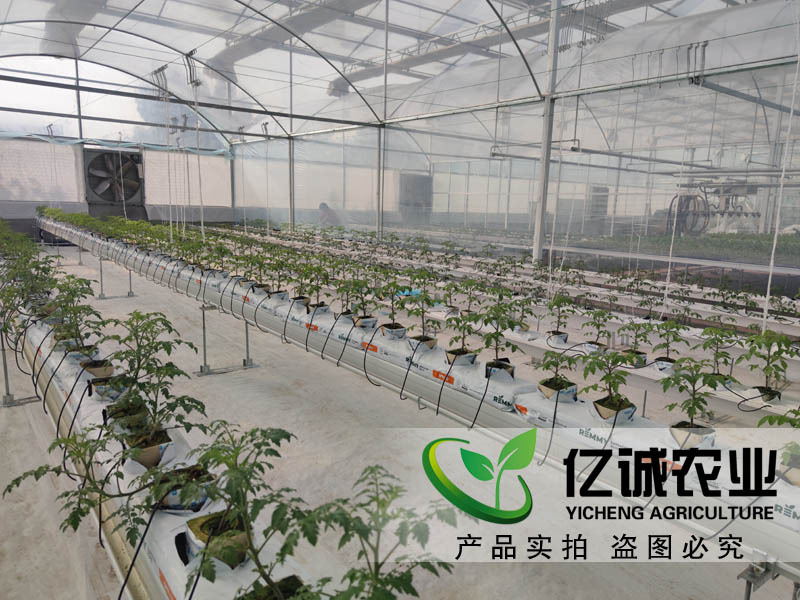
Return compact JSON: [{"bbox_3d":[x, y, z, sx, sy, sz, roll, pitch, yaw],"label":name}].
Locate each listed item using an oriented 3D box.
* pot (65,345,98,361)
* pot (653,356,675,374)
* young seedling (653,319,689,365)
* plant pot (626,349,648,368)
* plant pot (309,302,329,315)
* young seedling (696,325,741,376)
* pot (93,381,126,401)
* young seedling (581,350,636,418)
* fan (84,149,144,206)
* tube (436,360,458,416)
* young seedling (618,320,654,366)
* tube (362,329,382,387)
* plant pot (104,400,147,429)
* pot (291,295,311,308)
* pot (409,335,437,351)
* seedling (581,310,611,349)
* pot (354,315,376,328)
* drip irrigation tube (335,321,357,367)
[{"bbox_3d":[-1.330,0.235,2.320,0.100,0.061,0.100,-6,13,-38],"label":"pot"},{"bbox_3d":[1.470,0.357,3.080,0.105,0.064,0.105,-6,13,-38],"label":"pot"},{"bbox_3d":[1.500,0.230,3.067,0.185,0.235,0.185,7,12,26],"label":"young seedling"},{"bbox_3d":[1.354,0.333,3.196,0.105,0.064,0.105,-6,13,-38],"label":"plant pot"},{"bbox_3d":[-0.500,0.065,3.428,0.105,0.064,0.105,-6,13,-38],"label":"plant pot"},{"bbox_3d":[1.663,0.267,2.864,0.215,0.258,0.215,8,12,30],"label":"young seedling"},{"bbox_3d":[-0.989,0.309,1.903,0.100,0.061,0.100,-6,13,-38],"label":"pot"},{"bbox_3d":[0.708,0.288,1.868,0.170,0.235,0.170,-6,13,-38],"label":"young seedling"},{"bbox_3d":[-7.780,-3.344,15.142,1.420,1.420,0.400,-6,13,-38],"label":"fan"},{"bbox_3d":[0.211,0.378,2.437,0.120,0.251,0.040,-6,13,-38],"label":"tube"},{"bbox_3d":[1.366,0.253,3.211,0.139,0.235,0.139,-6,13,-38],"label":"young seedling"},{"bbox_3d":[-0.134,0.275,2.749,0.095,0.245,0.240,1,10,-3],"label":"tube"},{"bbox_3d":[-0.825,0.364,1.690,0.100,0.061,0.100,-6,13,-38],"label":"plant pot"},{"bbox_3d":[-0.647,0.018,3.625,0.100,0.068,0.100,6,11,21],"label":"pot"},{"bbox_3d":[0.111,0.219,2.672,0.100,0.061,0.100,-6,13,-38],"label":"pot"},{"bbox_3d":[1.221,0.175,3.415,0.180,0.226,0.180,6,11,20],"label":"seedling"},{"bbox_3d":[-0.198,0.133,3.072,0.100,0.061,0.100,-6,13,-38],"label":"pot"},{"bbox_3d":[-0.290,0.238,3.057,0.120,0.267,0.040,-6,13,-38],"label":"drip irrigation tube"}]

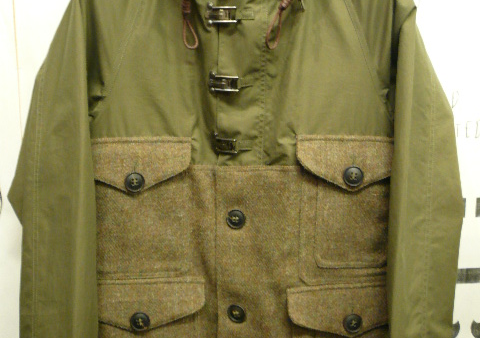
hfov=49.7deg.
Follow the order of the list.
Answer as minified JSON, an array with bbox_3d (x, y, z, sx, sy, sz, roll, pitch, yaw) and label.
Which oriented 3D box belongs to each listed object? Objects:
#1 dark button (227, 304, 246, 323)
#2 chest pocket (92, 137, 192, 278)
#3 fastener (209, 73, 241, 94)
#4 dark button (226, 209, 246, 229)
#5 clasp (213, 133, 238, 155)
[{"bbox_3d":[-0.005,0.214,0.767,0.027,0.028,0.007,0,9,0],"label":"dark button"},{"bbox_3d":[-0.145,0.055,0.740,0.157,0.199,0.022,1,9,6],"label":"chest pocket"},{"bbox_3d":[-0.022,-0.122,0.728,0.043,0.030,0.012,0,9,0],"label":"fastener"},{"bbox_3d":[-0.005,0.072,0.742,0.027,0.027,0.007,0,9,0],"label":"dark button"},{"bbox_3d":[-0.021,-0.036,0.733,0.035,0.028,0.011,0,9,0],"label":"clasp"}]

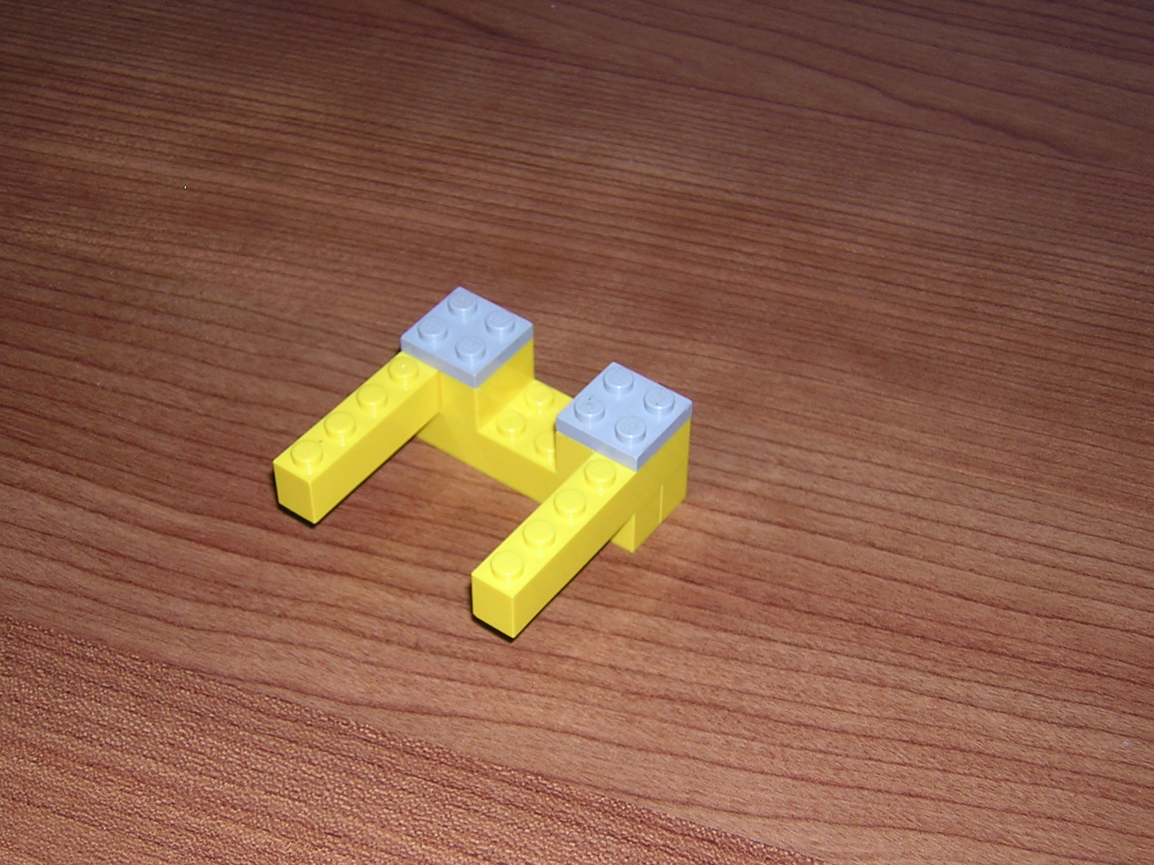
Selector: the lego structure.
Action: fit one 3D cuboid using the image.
[{"bbox_3d":[-0.015,0.006,0.315,0.048,0.024,0.048,27,50,24],"label":"lego structure"}]

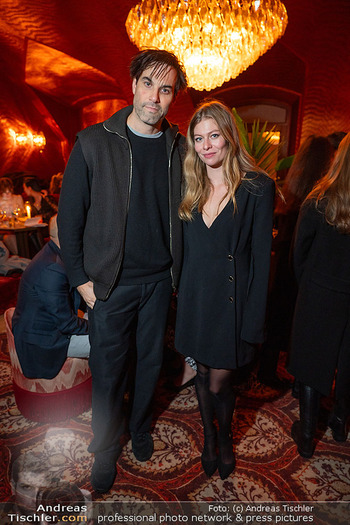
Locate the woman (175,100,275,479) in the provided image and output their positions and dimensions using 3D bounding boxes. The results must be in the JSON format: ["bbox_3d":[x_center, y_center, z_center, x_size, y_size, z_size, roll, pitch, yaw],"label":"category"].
[{"bbox_3d":[0.200,0.214,1.565,0.480,1.710,0.330,5,17,15],"label":"woman"}]

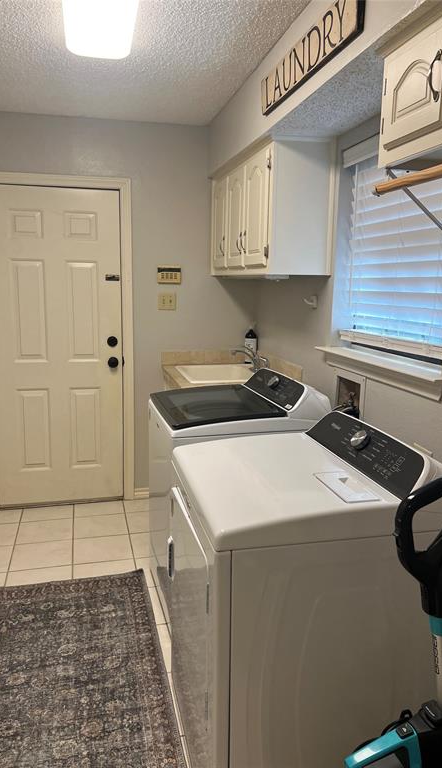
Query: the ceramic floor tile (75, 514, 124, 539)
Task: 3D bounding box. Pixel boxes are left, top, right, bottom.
[{"bbox_3d":[-0.727,0.865,3.488,0.310,0.010,0.308,-2,10,-14],"label":"ceramic floor tile"}]

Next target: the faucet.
[{"bbox_3d":[0.179,-0.150,3.555,0.235,0.165,0.130,-2,10,-14],"label":"faucet"}]

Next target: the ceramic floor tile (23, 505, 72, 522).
[{"bbox_3d":[-1.097,0.828,3.671,0.310,0.010,0.219,-2,10,-14],"label":"ceramic floor tile"}]

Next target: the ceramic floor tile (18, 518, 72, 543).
[{"bbox_3d":[-1.034,0.873,3.413,0.310,0.010,0.308,-2,10,-14],"label":"ceramic floor tile"}]

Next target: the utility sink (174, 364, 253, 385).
[{"bbox_3d":[0.027,0.029,3.544,0.515,0.202,0.660,-2,10,-14],"label":"utility sink"}]

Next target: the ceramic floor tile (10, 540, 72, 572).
[{"bbox_3d":[-0.959,0.926,3.112,0.310,0.010,0.308,-2,10,-14],"label":"ceramic floor tile"}]

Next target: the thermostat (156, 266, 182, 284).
[{"bbox_3d":[-0.327,-0.696,3.716,0.152,0.103,0.030,-2,10,-14],"label":"thermostat"}]

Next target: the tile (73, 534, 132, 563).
[{"bbox_3d":[-0.652,0.918,3.187,0.310,0.010,0.308,-2,10,-14],"label":"tile"}]

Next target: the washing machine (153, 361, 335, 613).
[{"bbox_3d":[0.054,0.485,2.617,0.665,1.055,0.700,-2,10,-14],"label":"washing machine"}]

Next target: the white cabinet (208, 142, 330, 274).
[{"bbox_3d":[0.242,-0.909,3.235,0.315,0.600,1.160,-2,10,-14],"label":"white cabinet"}]

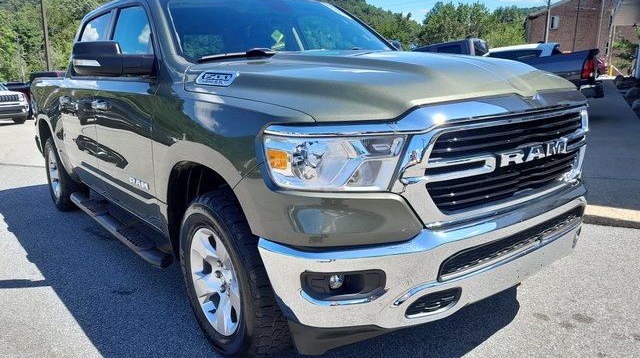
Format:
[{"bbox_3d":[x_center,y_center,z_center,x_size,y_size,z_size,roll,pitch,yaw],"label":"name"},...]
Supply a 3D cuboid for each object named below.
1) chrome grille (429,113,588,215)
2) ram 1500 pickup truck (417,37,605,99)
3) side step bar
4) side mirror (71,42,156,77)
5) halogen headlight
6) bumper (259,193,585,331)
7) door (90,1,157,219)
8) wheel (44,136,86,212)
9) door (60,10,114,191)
[{"bbox_3d":[0.833,-0.081,2.105,1.180,0.390,0.190,-10,15,-37],"label":"chrome grille"},{"bbox_3d":[3.447,-2.359,12.088,5.800,1.900,2.000,7,14,34],"label":"ram 1500 pickup truck"},{"bbox_3d":[-1.448,0.295,3.587,0.210,0.120,2.200,-10,15,-37],"label":"side step bar"},{"bbox_3d":[-1.080,-0.633,2.646,0.420,0.190,0.230,-10,15,-37],"label":"side mirror"},{"bbox_3d":[0.067,-0.058,1.782,0.380,0.220,0.380,-10,15,-37],"label":"halogen headlight"},{"bbox_3d":[0.724,0.279,2.332,2.000,0.400,0.560,-10,15,-37],"label":"bumper"},{"bbox_3d":[-1.148,-0.448,3.144,0.270,1.340,1.190,-10,15,-37],"label":"door"},{"bbox_3d":[-2.672,-0.062,5.284,0.280,0.810,0.810,-10,15,-37],"label":"wheel"},{"bbox_3d":[-1.822,-0.616,3.985,0.270,1.360,1.020,-10,15,-37],"label":"door"}]

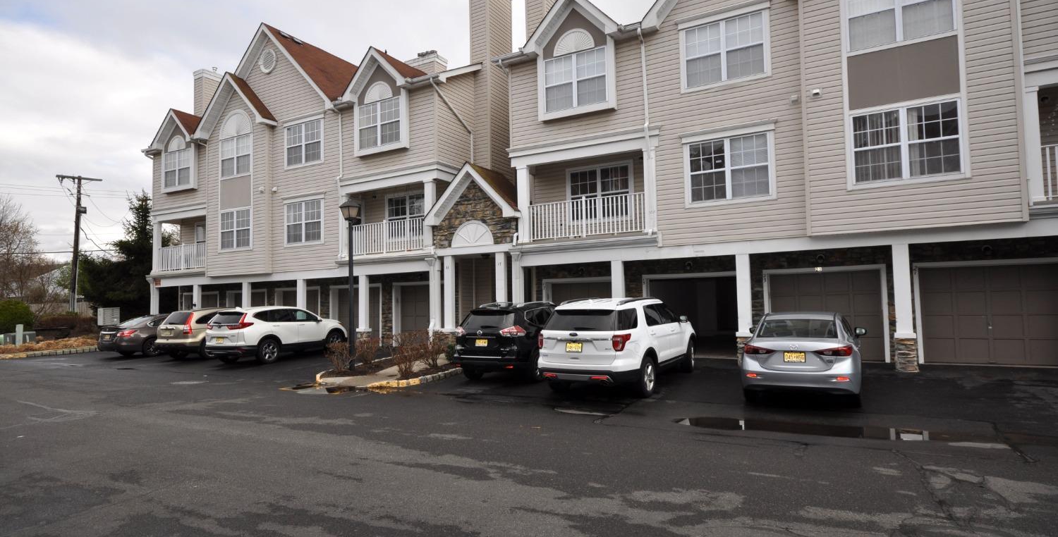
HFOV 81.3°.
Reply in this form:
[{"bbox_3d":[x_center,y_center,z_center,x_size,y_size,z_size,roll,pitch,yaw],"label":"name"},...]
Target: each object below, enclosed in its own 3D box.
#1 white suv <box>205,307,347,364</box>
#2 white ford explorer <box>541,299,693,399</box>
[{"bbox_3d":[-8.011,2.085,20.218,1.870,1.690,4.600,-3,-3,27],"label":"white suv"},{"bbox_3d":[2.178,1.545,13.322,2.020,1.780,5.030,-3,-3,30],"label":"white ford explorer"}]

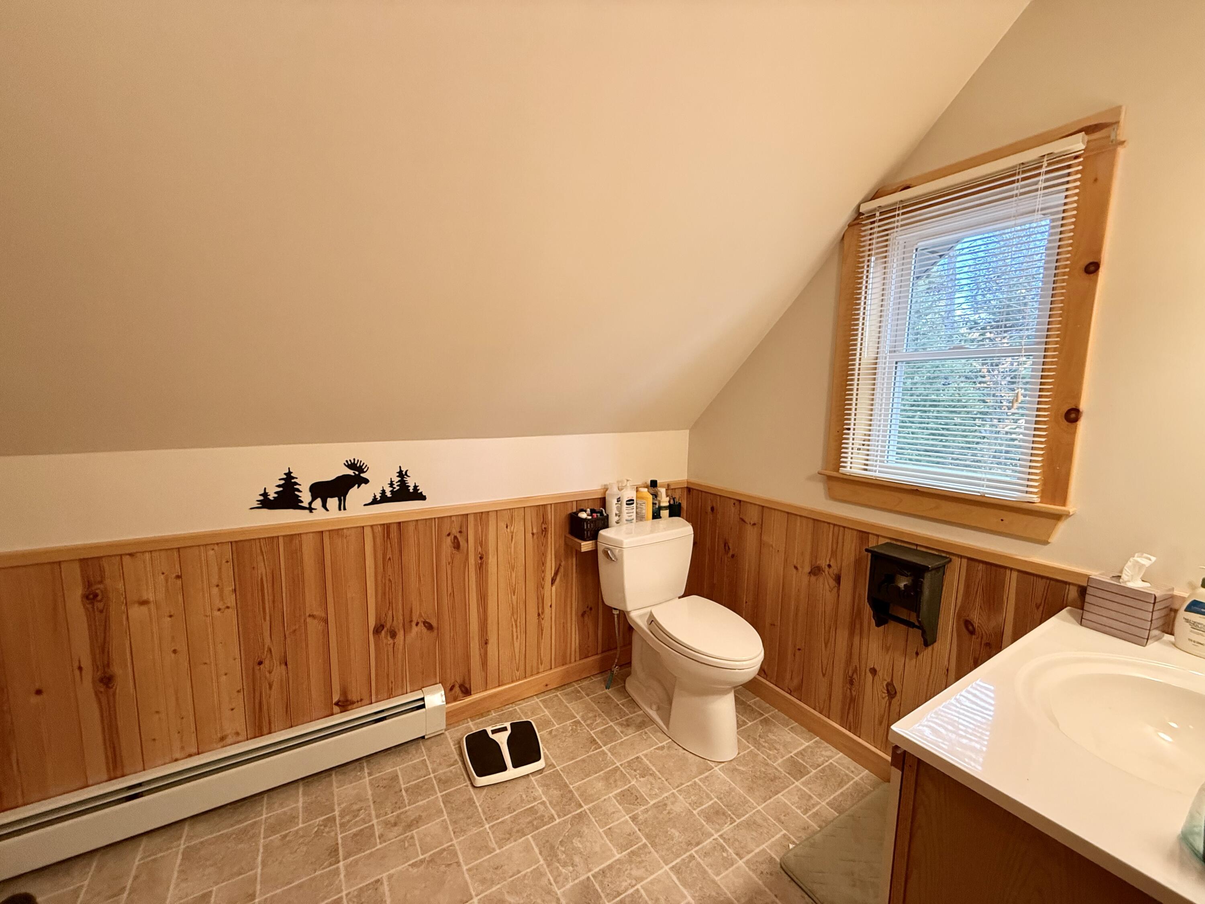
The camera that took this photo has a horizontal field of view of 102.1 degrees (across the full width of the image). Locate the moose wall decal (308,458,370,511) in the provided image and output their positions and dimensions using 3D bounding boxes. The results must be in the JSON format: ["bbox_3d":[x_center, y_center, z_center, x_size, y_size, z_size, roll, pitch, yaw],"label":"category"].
[{"bbox_3d":[-0.936,0.119,1.731,0.195,0.183,0.010,-3,8,-32],"label":"moose wall decal"}]

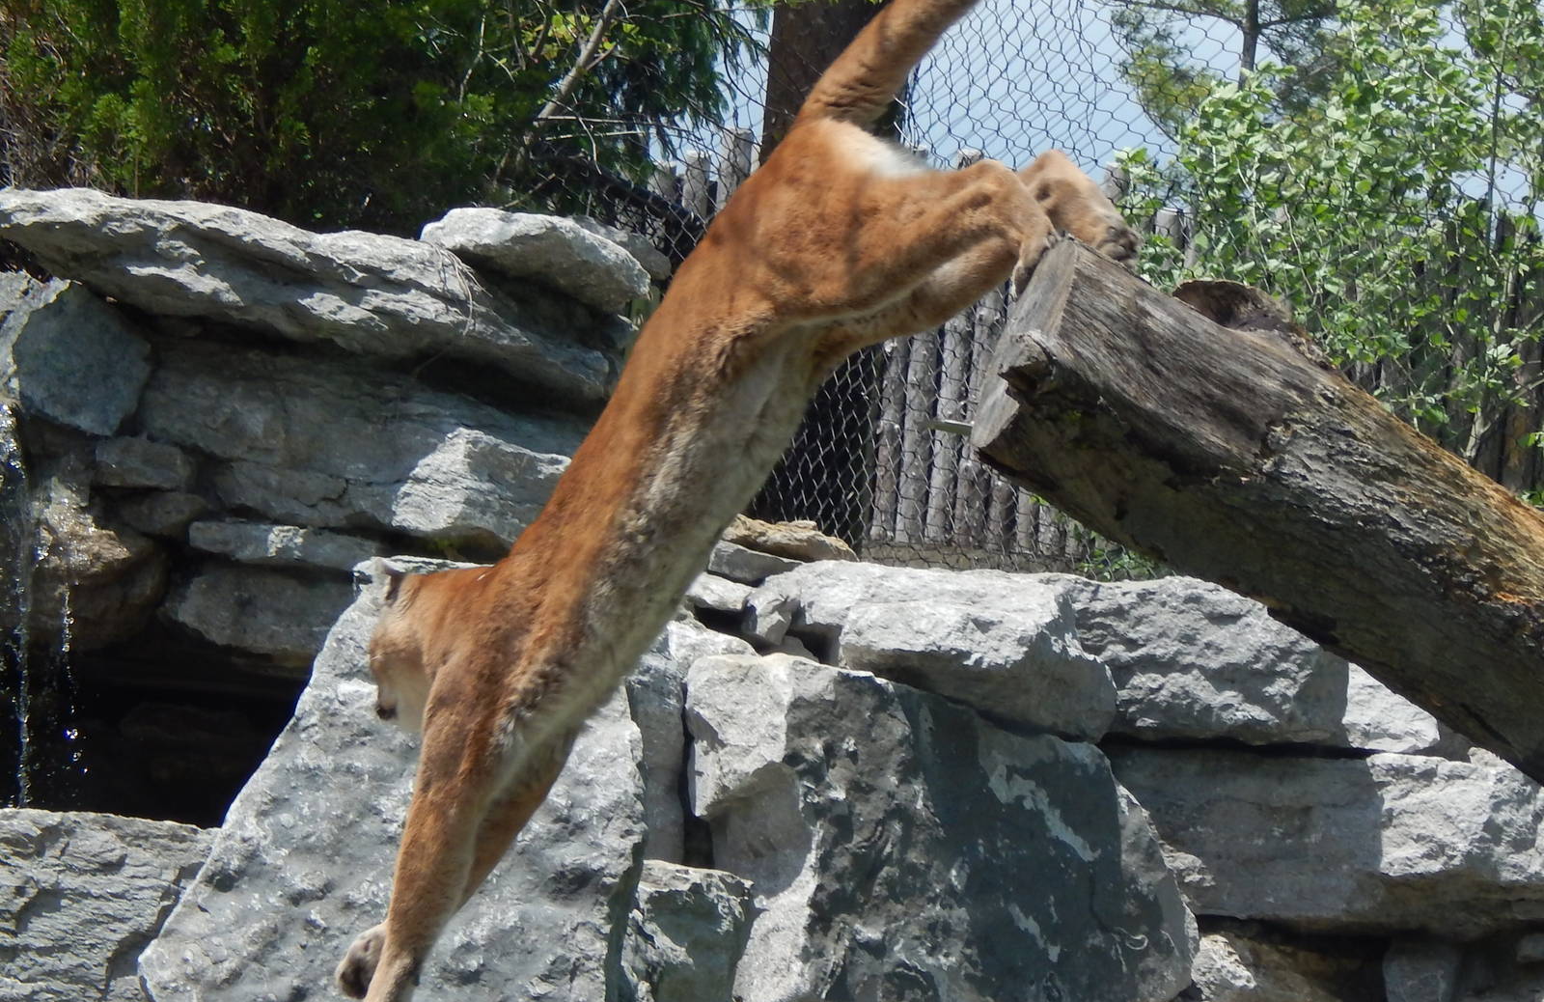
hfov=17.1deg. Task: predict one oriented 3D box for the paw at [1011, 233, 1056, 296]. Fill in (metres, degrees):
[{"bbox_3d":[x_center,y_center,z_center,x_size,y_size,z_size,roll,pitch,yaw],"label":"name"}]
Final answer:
[{"bbox_3d":[0.407,-0.365,7.950,0.055,0.100,0.085,28,-6,-6],"label":"paw"}]

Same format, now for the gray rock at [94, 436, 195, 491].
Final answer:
[{"bbox_3d":[-1.155,-0.068,9.450,0.190,0.105,0.180,0,2,-5],"label":"gray rock"}]

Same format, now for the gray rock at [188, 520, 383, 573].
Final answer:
[{"bbox_3d":[-0.887,0.085,9.400,0.360,0.100,0.260,0,2,-5],"label":"gray rock"}]

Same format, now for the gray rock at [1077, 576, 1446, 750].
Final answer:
[{"bbox_3d":[0.851,0.283,8.950,0.640,0.290,0.420,0,2,0],"label":"gray rock"}]

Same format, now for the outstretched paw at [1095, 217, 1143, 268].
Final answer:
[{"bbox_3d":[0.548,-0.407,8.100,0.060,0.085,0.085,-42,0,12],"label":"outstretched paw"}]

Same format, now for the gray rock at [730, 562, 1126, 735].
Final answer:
[{"bbox_3d":[0.264,0.252,8.750,0.620,0.280,0.450,0,2,10],"label":"gray rock"}]

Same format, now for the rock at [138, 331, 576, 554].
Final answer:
[{"bbox_3d":[-0.744,-0.105,9.400,0.830,0.370,0.450,0,2,-10],"label":"rock"}]

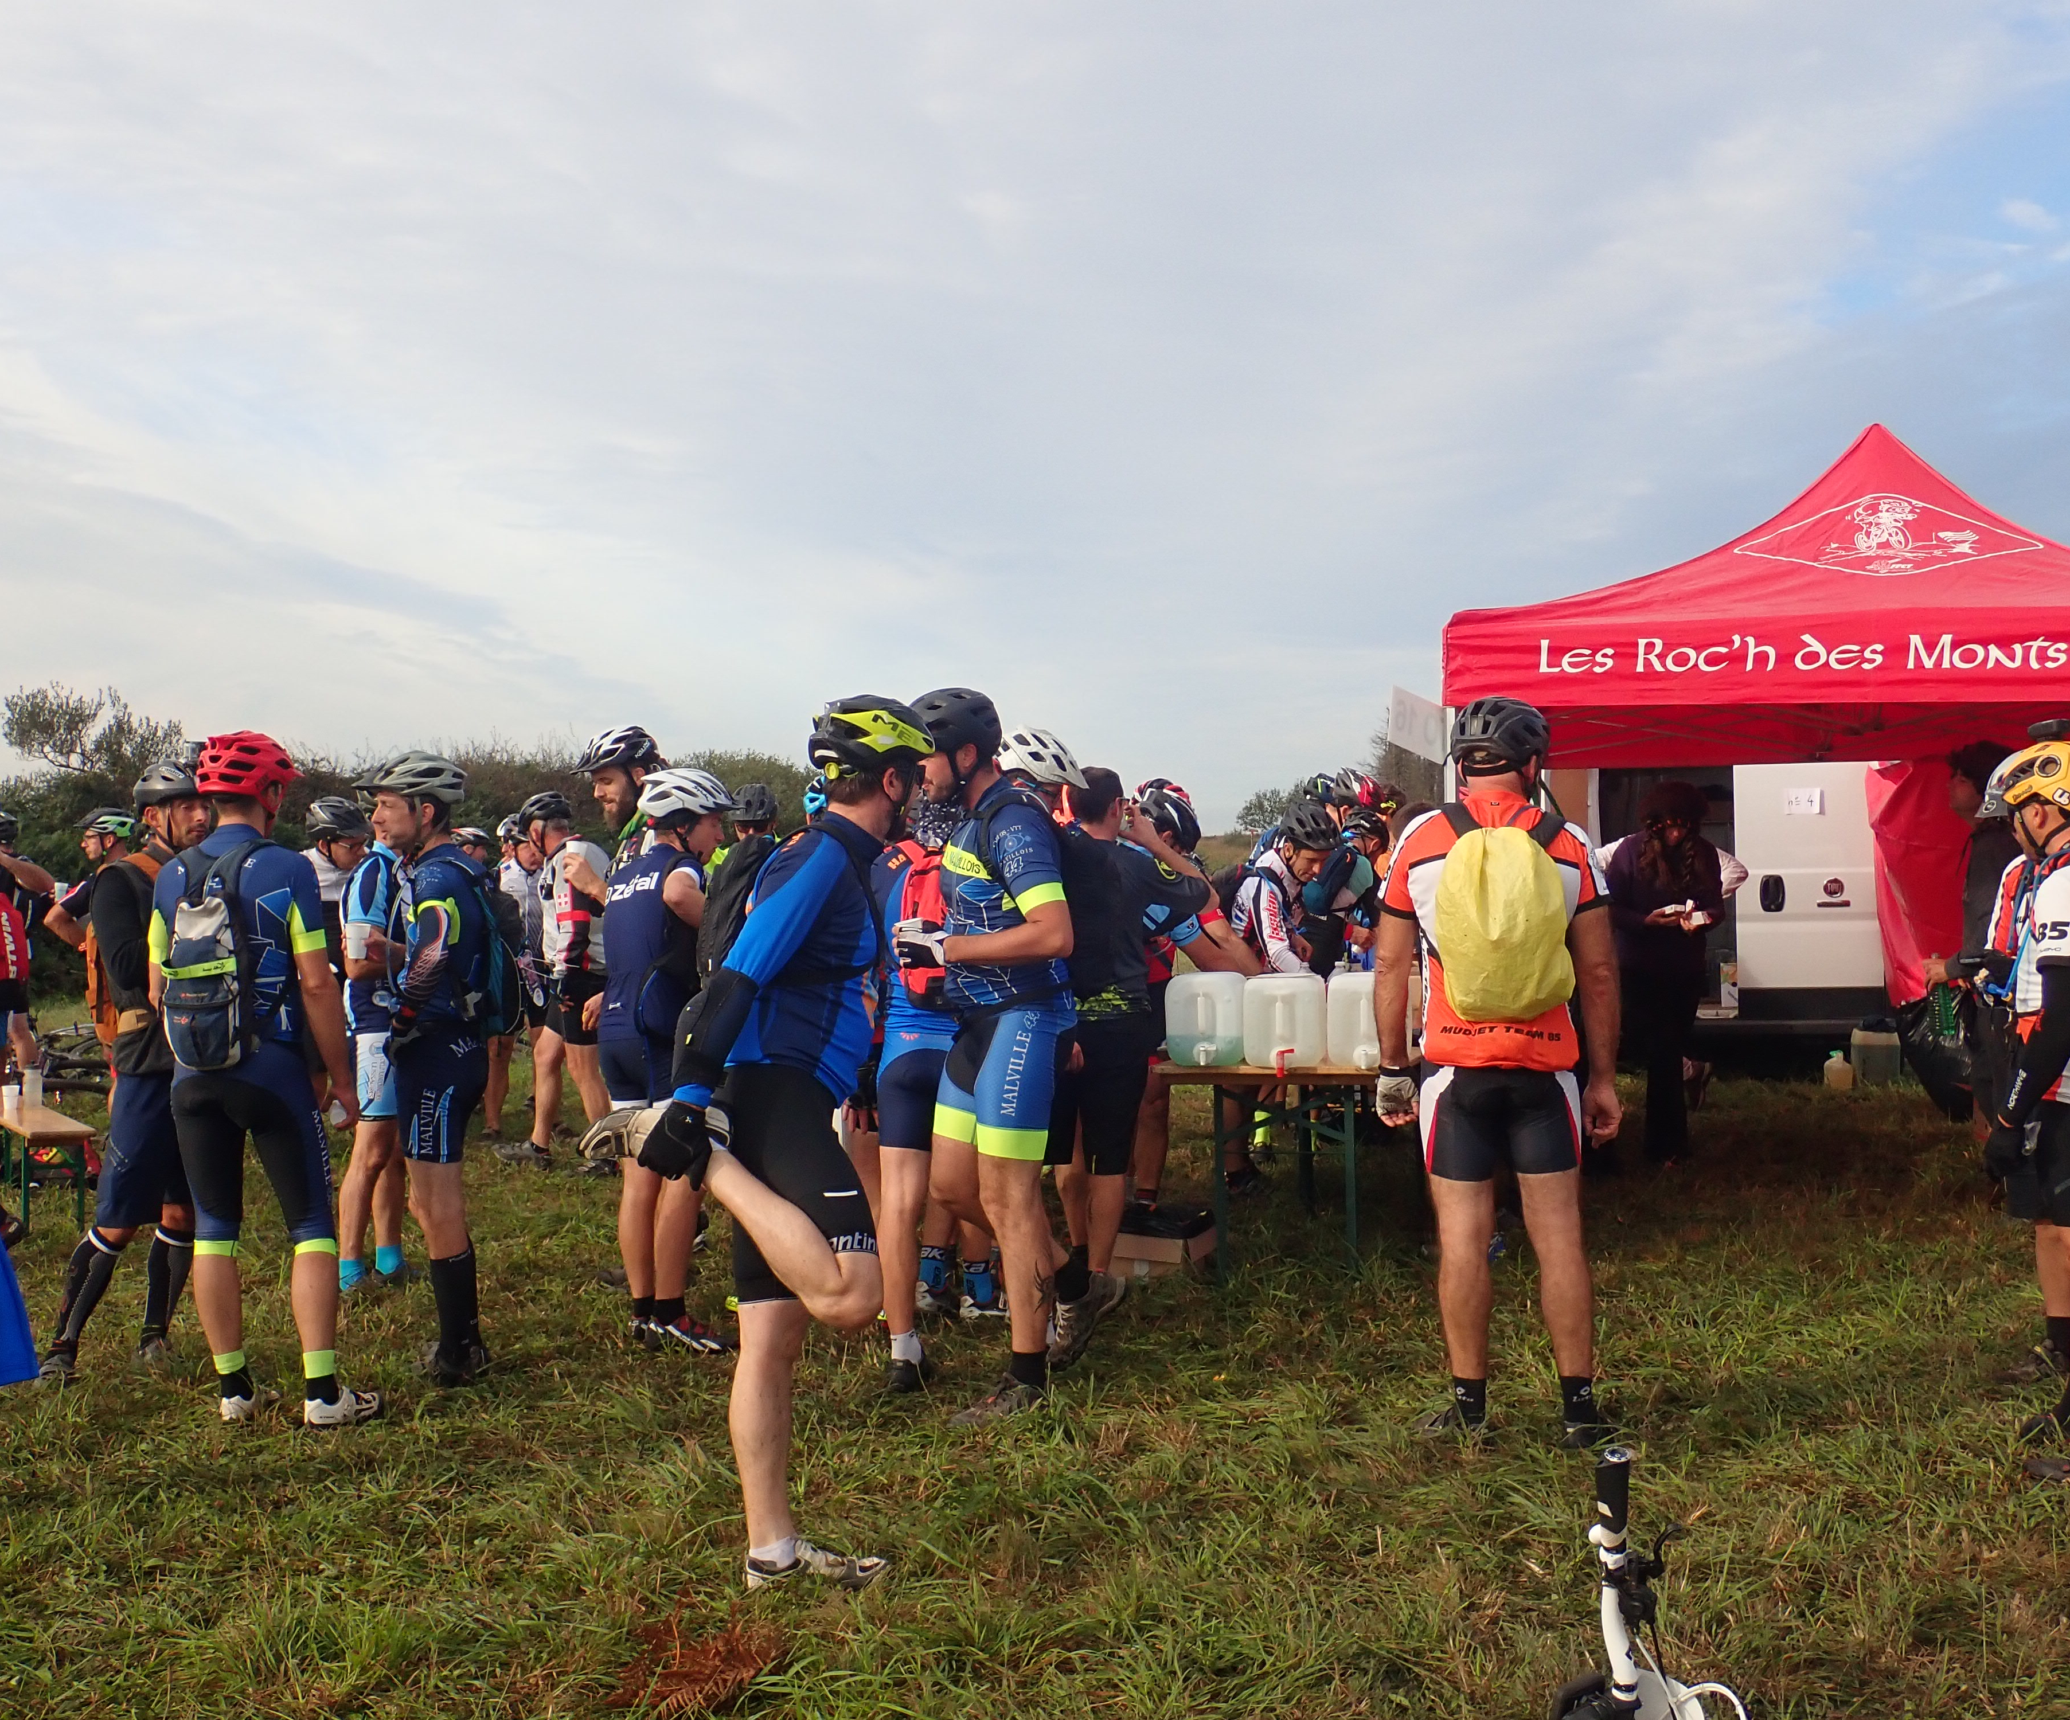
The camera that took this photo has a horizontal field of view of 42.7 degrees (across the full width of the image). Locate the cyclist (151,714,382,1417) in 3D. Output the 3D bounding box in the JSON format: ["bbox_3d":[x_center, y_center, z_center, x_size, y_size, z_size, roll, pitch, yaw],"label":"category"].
[{"bbox_3d":[-2.018,0.567,6.900,0.580,1.800,0.480,-1,0,31],"label":"cyclist"}]

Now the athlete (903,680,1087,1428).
[{"bbox_3d":[-0.090,0.494,6.800,0.520,1.860,0.520,-1,0,-30],"label":"athlete"}]

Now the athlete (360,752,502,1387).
[{"bbox_3d":[-1.734,0.604,7.600,0.440,1.810,0.520,0,0,-2],"label":"athlete"}]

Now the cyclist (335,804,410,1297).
[{"bbox_3d":[-2.273,0.622,9.200,0.420,1.750,0.480,-1,0,-12],"label":"cyclist"}]

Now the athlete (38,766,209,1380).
[{"bbox_3d":[-2.676,0.620,7.800,0.520,1.800,0.580,0,0,40],"label":"athlete"}]

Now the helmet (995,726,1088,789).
[{"bbox_3d":[0.018,-0.301,7.800,0.290,0.180,0.210,18,4,12],"label":"helmet"}]

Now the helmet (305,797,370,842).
[{"bbox_3d":[-2.705,-0.160,10.300,0.285,0.175,0.210,17,10,33],"label":"helmet"}]

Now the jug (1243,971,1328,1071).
[{"bbox_3d":[0.824,0.517,8.730,0.260,0.305,0.340,-1,0,6],"label":"jug"}]

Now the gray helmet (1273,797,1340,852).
[{"bbox_3d":[1.075,-0.138,10.500,0.285,0.180,0.210,28,14,28],"label":"gray helmet"}]

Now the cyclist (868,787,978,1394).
[{"bbox_3d":[-0.266,0.564,7.350,0.500,1.750,0.420,-1,0,-27],"label":"cyclist"}]

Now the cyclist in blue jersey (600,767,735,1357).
[{"bbox_3d":[-1.114,0.611,8.100,0.480,1.780,0.500,0,0,-41],"label":"cyclist in blue jersey"}]

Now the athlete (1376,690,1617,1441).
[{"bbox_3d":[1.149,0.529,6.600,0.630,1.860,0.450,0,0,-3],"label":"athlete"}]

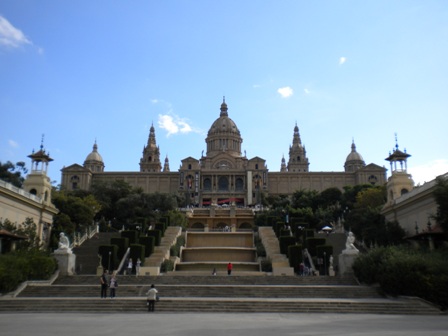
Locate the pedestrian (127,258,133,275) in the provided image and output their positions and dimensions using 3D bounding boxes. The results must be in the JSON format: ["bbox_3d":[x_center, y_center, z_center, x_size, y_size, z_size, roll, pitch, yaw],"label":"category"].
[{"bbox_3d":[-9.486,9.977,45.451,0.520,1.700,0.380,0,-15,1],"label":"pedestrian"}]

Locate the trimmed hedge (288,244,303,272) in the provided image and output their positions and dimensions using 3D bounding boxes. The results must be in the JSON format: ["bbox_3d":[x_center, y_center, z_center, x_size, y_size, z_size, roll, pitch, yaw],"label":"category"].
[{"bbox_3d":[6.862,8.735,43.268,1.170,2.600,1.750,0,-15,0],"label":"trimmed hedge"}]

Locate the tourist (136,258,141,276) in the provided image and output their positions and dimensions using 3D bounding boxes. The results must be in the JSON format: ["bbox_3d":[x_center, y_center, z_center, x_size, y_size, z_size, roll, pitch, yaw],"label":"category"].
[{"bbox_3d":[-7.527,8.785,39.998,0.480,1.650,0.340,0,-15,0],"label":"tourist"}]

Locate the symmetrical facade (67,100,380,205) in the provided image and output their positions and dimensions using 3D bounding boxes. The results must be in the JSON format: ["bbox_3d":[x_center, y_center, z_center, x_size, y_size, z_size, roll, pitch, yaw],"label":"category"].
[{"bbox_3d":[0.100,-6.827,252.108,163.000,65.000,40.000,0,-15,0],"label":"symmetrical facade"}]

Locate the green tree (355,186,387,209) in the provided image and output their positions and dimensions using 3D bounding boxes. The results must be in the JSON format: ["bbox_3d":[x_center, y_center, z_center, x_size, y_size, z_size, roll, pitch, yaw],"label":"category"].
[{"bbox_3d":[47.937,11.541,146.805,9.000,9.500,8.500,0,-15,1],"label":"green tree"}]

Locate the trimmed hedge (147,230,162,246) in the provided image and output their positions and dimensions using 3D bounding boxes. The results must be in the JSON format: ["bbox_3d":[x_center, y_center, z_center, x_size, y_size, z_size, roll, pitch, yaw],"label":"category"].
[{"bbox_3d":[-8.200,8.699,53.268,1.300,2.600,1.750,0,-15,0],"label":"trimmed hedge"}]

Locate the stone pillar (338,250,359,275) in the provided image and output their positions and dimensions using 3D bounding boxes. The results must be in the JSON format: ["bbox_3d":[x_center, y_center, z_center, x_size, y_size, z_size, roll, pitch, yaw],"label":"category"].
[{"bbox_3d":[12.153,9.421,43.942,1.550,2.100,1.800,0,-15,1],"label":"stone pillar"}]

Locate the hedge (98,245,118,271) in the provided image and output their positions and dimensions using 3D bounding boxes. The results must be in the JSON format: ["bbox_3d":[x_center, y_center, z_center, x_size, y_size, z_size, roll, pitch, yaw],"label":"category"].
[{"bbox_3d":[-19.196,15.631,74.977,2.300,5.400,2.500,0,-15,1],"label":"hedge"}]

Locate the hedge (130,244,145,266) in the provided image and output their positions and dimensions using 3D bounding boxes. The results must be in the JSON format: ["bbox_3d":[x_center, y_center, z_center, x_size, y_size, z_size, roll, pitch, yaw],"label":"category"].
[{"bbox_3d":[-8.268,8.716,43.268,1.170,2.600,1.750,0,-15,0],"label":"hedge"}]

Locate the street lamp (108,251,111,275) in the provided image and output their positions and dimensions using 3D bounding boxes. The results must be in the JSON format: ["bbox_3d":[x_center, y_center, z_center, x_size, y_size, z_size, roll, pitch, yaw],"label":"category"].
[{"bbox_3d":[-10.861,9.046,43.069,0.240,2.250,0.240,0,-15,0],"label":"street lamp"}]

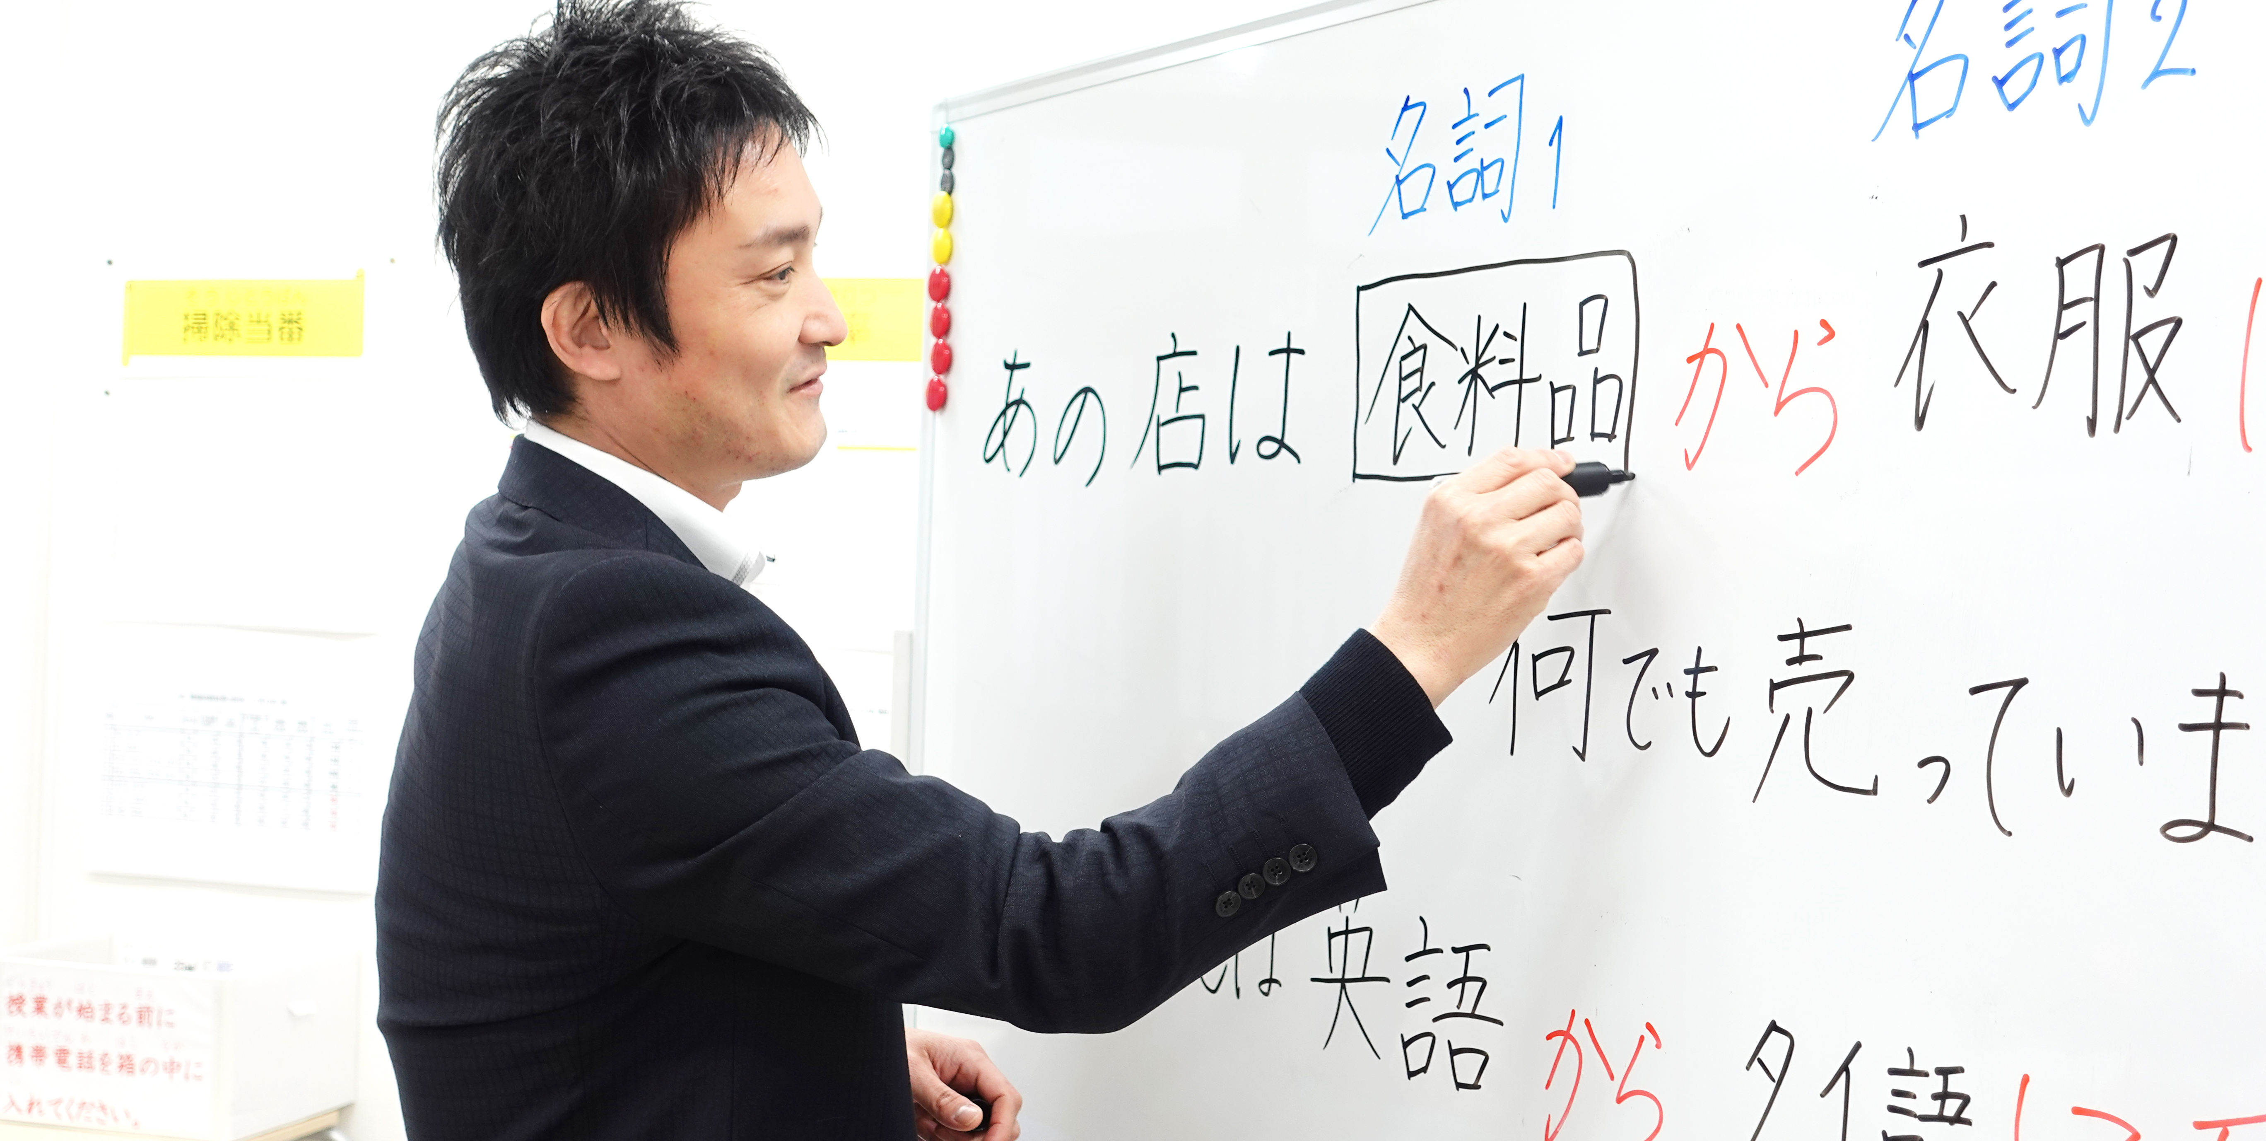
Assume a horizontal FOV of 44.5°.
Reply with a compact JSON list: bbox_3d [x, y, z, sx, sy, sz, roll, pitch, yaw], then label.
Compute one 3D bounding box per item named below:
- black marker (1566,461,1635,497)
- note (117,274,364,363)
[{"bbox_3d":[0.225,-0.049,1.550,0.130,0.019,0.019,-4,2,-20],"label":"black marker"},{"bbox_3d":[-1.085,-0.307,3.380,0.345,0.103,0.004,2,0,19],"label":"note"}]

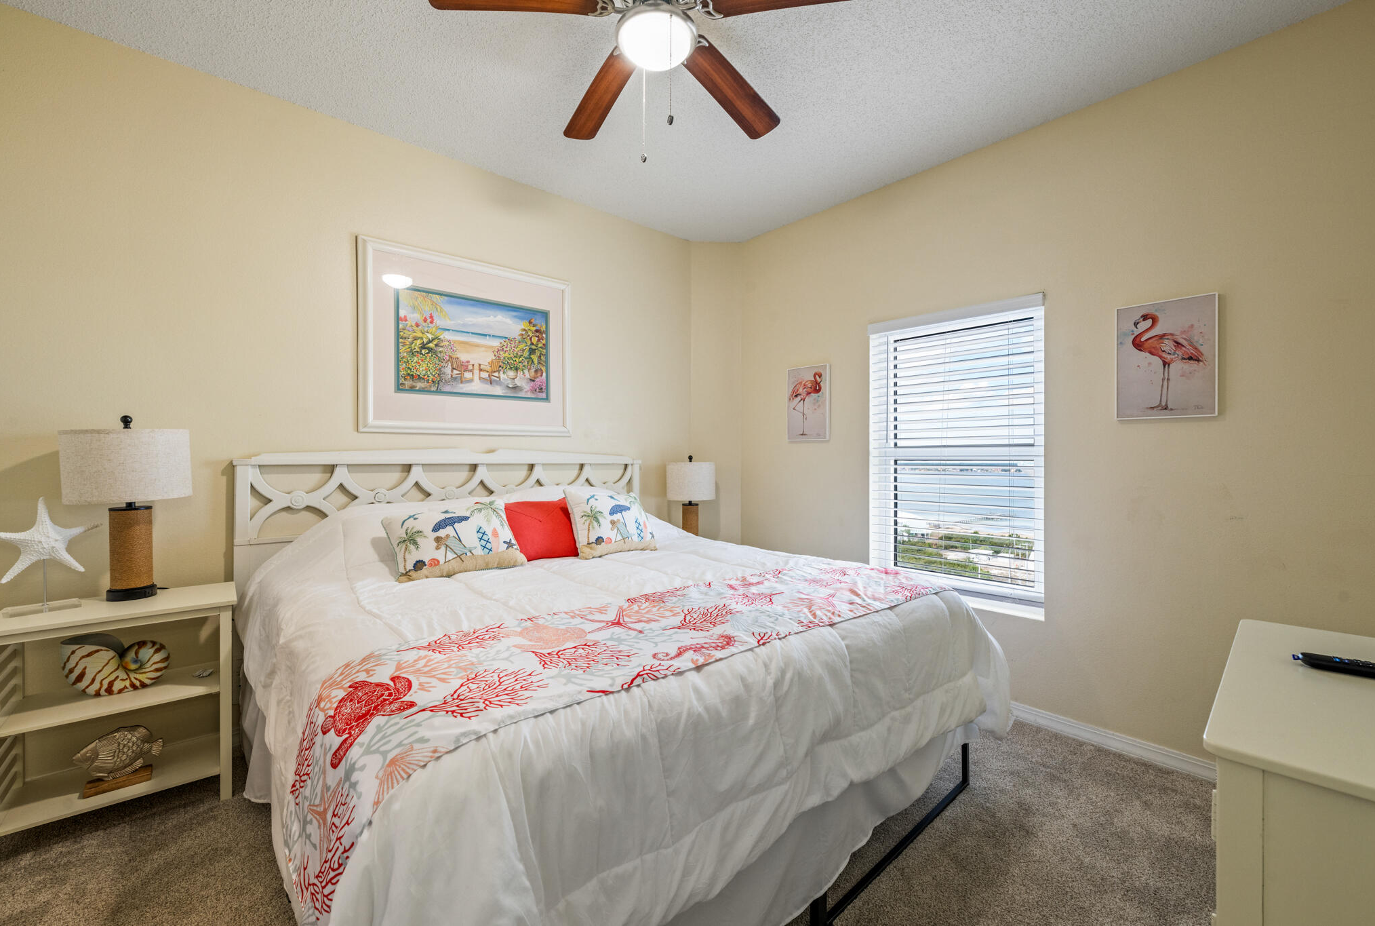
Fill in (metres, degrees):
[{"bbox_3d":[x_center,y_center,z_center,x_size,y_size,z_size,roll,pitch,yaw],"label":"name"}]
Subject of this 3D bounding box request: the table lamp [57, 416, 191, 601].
[{"bbox_3d":[-1.952,0.154,1.887,0.317,0.633,0.317,0,0,-40],"label":"table lamp"}]

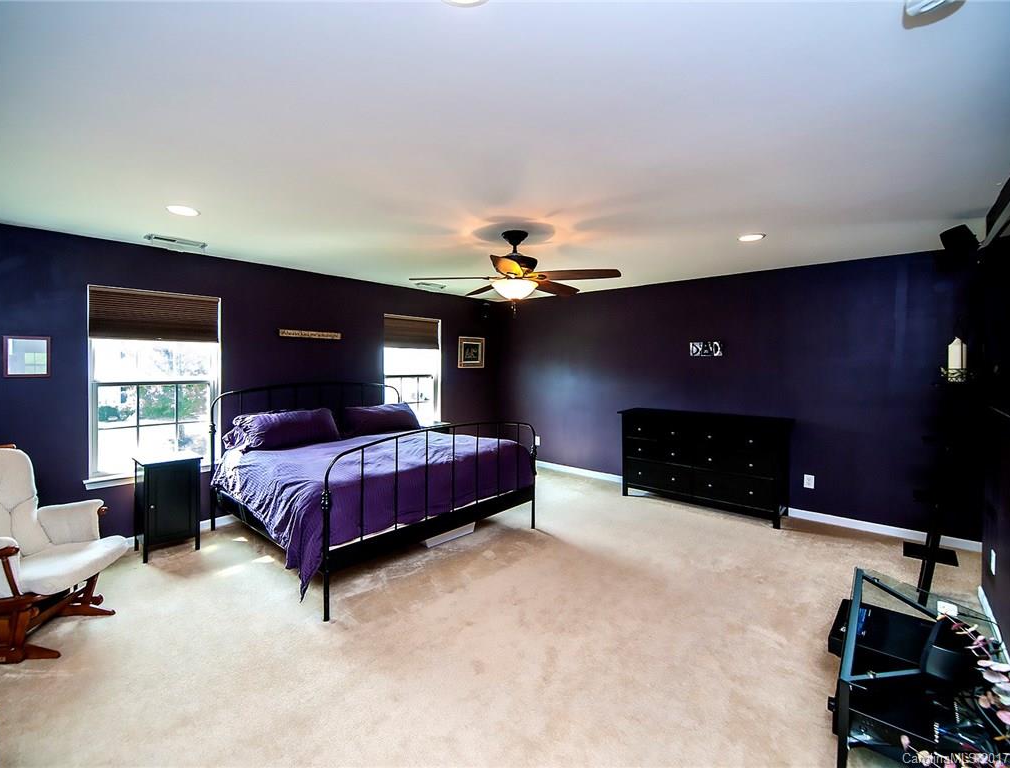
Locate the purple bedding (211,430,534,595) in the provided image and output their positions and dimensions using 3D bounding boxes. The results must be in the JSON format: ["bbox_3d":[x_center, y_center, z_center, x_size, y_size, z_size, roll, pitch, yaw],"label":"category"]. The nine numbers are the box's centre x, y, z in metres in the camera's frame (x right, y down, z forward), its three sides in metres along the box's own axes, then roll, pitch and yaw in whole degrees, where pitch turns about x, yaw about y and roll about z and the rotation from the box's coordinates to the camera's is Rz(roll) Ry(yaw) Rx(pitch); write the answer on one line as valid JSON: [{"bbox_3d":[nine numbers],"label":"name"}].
[{"bbox_3d":[-1.158,0.851,3.732,1.940,0.670,2.120,2,3,40],"label":"purple bedding"}]

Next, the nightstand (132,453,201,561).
[{"bbox_3d":[-2.664,0.953,3.265,0.364,0.728,0.375,2,3,40],"label":"nightstand"}]

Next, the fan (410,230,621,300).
[{"bbox_3d":[0.070,-0.860,3.020,1.520,0.465,1.500,0,2,0],"label":"fan"}]

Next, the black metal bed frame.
[{"bbox_3d":[-1.167,0.655,3.766,2.137,1.300,2.020,2,3,40],"label":"black metal bed frame"}]

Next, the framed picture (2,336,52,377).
[{"bbox_3d":[-3.336,-0.186,2.895,0.030,0.285,0.230,2,3,41],"label":"framed picture"}]

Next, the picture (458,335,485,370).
[{"bbox_3d":[-0.486,-0.459,6.169,0.030,0.450,0.520,2,3,41],"label":"picture"}]

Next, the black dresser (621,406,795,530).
[{"bbox_3d":[2.065,0.813,4.389,1.609,0.966,0.490,2,3,40],"label":"black dresser"}]

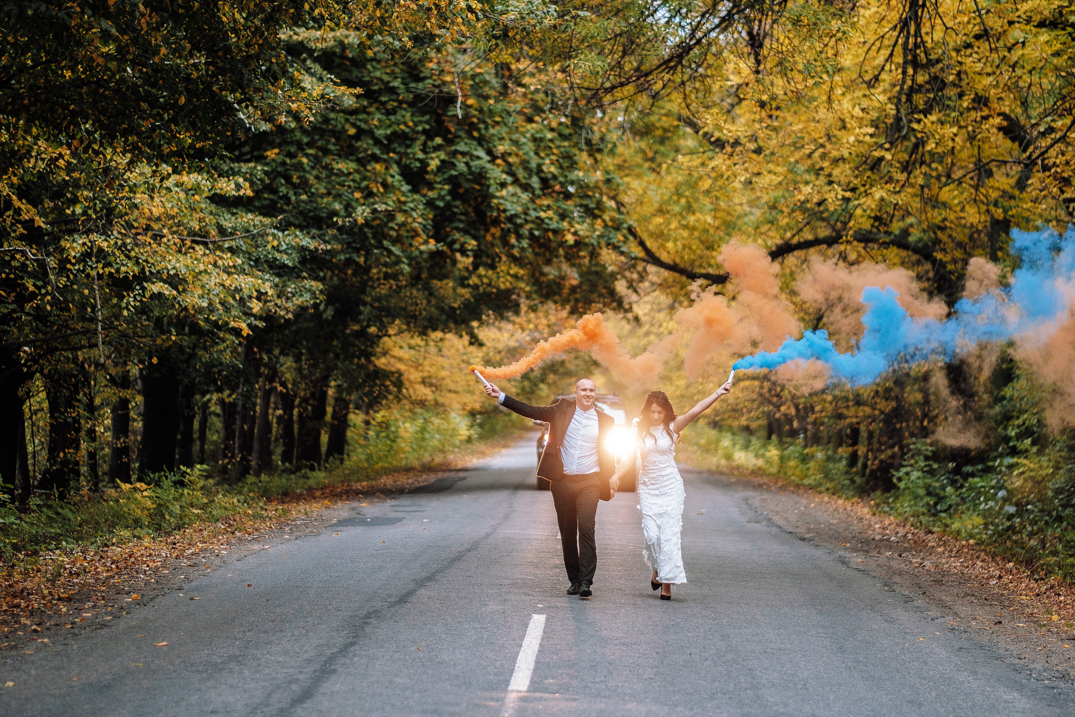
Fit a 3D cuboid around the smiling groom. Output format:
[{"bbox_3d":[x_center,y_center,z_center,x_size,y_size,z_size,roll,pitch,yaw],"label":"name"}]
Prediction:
[{"bbox_3d":[0.092,1.055,20.400,1.079,1.788,0.520,0,-1,2],"label":"smiling groom"}]

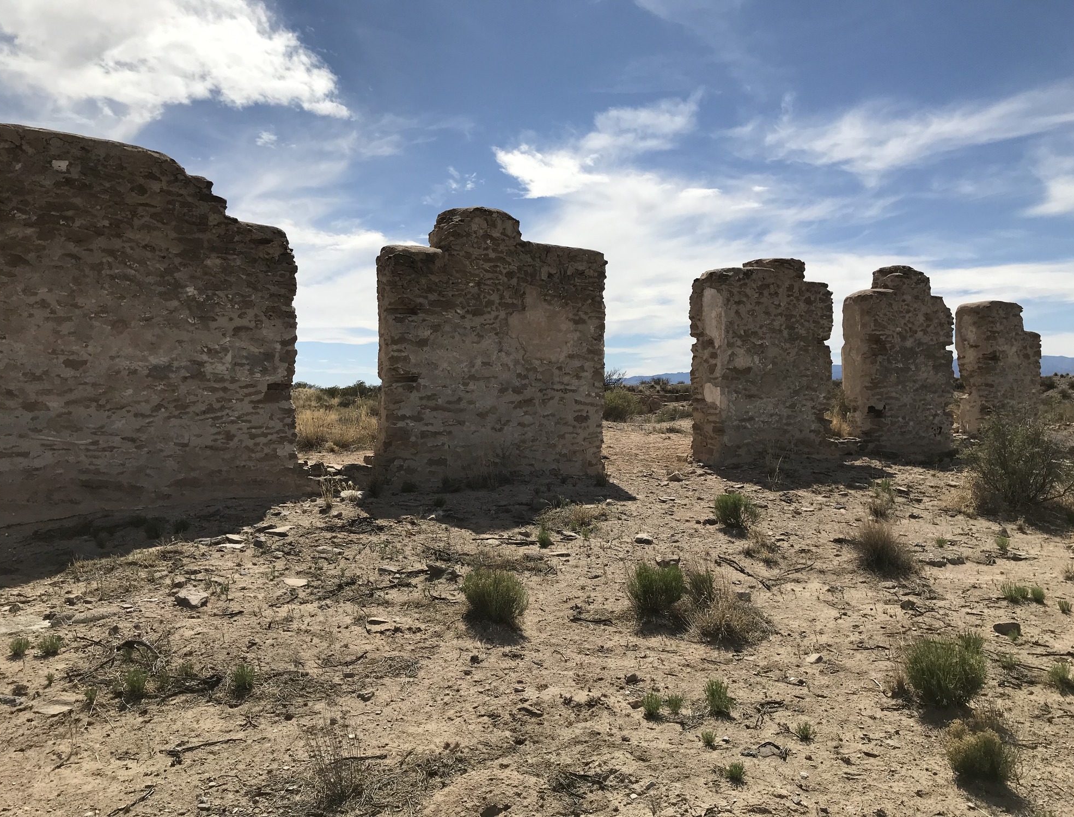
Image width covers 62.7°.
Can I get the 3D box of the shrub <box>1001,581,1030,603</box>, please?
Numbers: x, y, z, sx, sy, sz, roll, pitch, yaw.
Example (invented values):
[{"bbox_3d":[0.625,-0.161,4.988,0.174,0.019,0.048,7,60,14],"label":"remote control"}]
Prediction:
[{"bbox_3d":[3.269,1.243,6.016,0.198,0.134,0.168,0,2,0],"label":"shrub"}]

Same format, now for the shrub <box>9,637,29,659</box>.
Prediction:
[{"bbox_3d":[-2.901,1.335,4.934,0.109,0.099,0.109,0,2,0],"label":"shrub"}]

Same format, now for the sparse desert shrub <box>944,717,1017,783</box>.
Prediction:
[{"bbox_3d":[1.712,1.304,3.397,0.282,0.212,0.254,0,2,0],"label":"sparse desert shrub"}]

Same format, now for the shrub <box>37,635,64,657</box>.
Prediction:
[{"bbox_3d":[-2.626,1.271,4.751,0.142,0.106,0.128,0,2,0],"label":"shrub"}]

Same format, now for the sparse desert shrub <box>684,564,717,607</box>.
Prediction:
[{"bbox_3d":[1.060,1.143,5.715,0.215,0.272,0.194,0,2,0],"label":"sparse desert shrub"}]

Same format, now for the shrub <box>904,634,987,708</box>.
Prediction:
[{"bbox_3d":[1.948,1.234,4.204,0.398,0.307,0.378,1,1,25],"label":"shrub"}]

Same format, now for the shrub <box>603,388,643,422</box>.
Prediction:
[{"bbox_3d":[2.306,-0.108,24.988,1.400,0.917,1.330,0,2,0],"label":"shrub"}]

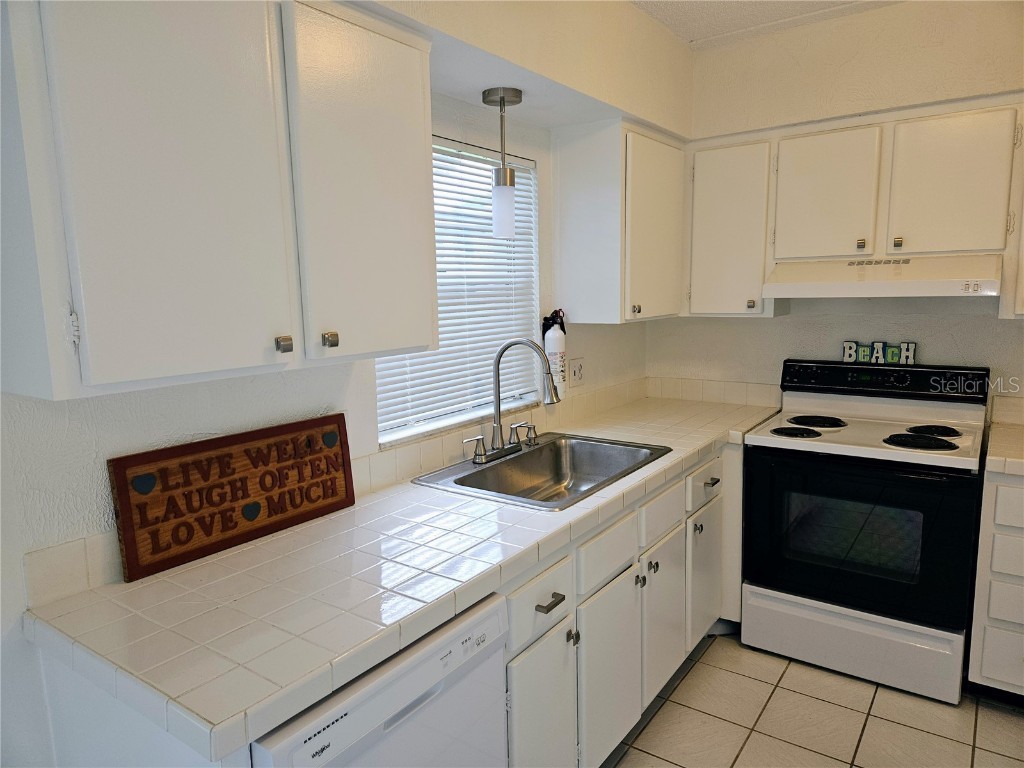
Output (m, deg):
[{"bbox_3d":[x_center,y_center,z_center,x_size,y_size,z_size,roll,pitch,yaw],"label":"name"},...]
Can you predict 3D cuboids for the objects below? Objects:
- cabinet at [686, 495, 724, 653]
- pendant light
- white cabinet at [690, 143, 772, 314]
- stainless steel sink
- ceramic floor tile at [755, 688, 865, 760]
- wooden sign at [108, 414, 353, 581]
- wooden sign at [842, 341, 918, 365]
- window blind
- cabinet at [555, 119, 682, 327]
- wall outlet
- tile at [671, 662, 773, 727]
[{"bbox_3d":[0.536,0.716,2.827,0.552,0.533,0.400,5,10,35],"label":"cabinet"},{"bbox_3d":[-0.027,-0.700,2.189,0.126,0.450,0.126,-1,8,0],"label":"pendant light"},{"bbox_3d":[1.025,-0.679,3.034,0.370,0.720,0.335,5,10,35],"label":"white cabinet"},{"bbox_3d":[0.140,0.356,2.304,0.530,0.186,0.815,5,10,35],"label":"stainless steel sink"},{"bbox_3d":[1.040,1.180,2.364,0.305,0.010,0.305,5,10,35],"label":"ceramic floor tile"},{"bbox_3d":[-0.642,0.248,1.655,0.022,0.256,0.613,-3,5,36],"label":"wooden sign"},{"bbox_3d":[1.564,-0.133,2.909,0.275,0.092,0.025,5,10,35],"label":"wooden sign"},{"bbox_3d":[-0.156,-0.350,2.347,0.040,0.917,0.875,5,10,35],"label":"window blind"},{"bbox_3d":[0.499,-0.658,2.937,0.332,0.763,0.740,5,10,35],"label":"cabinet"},{"bbox_3d":[0.289,-0.049,2.975,0.010,0.123,0.128,5,10,35],"label":"wall outlet"},{"bbox_3d":[0.785,1.155,2.534,0.306,0.010,0.305,5,10,35],"label":"tile"}]

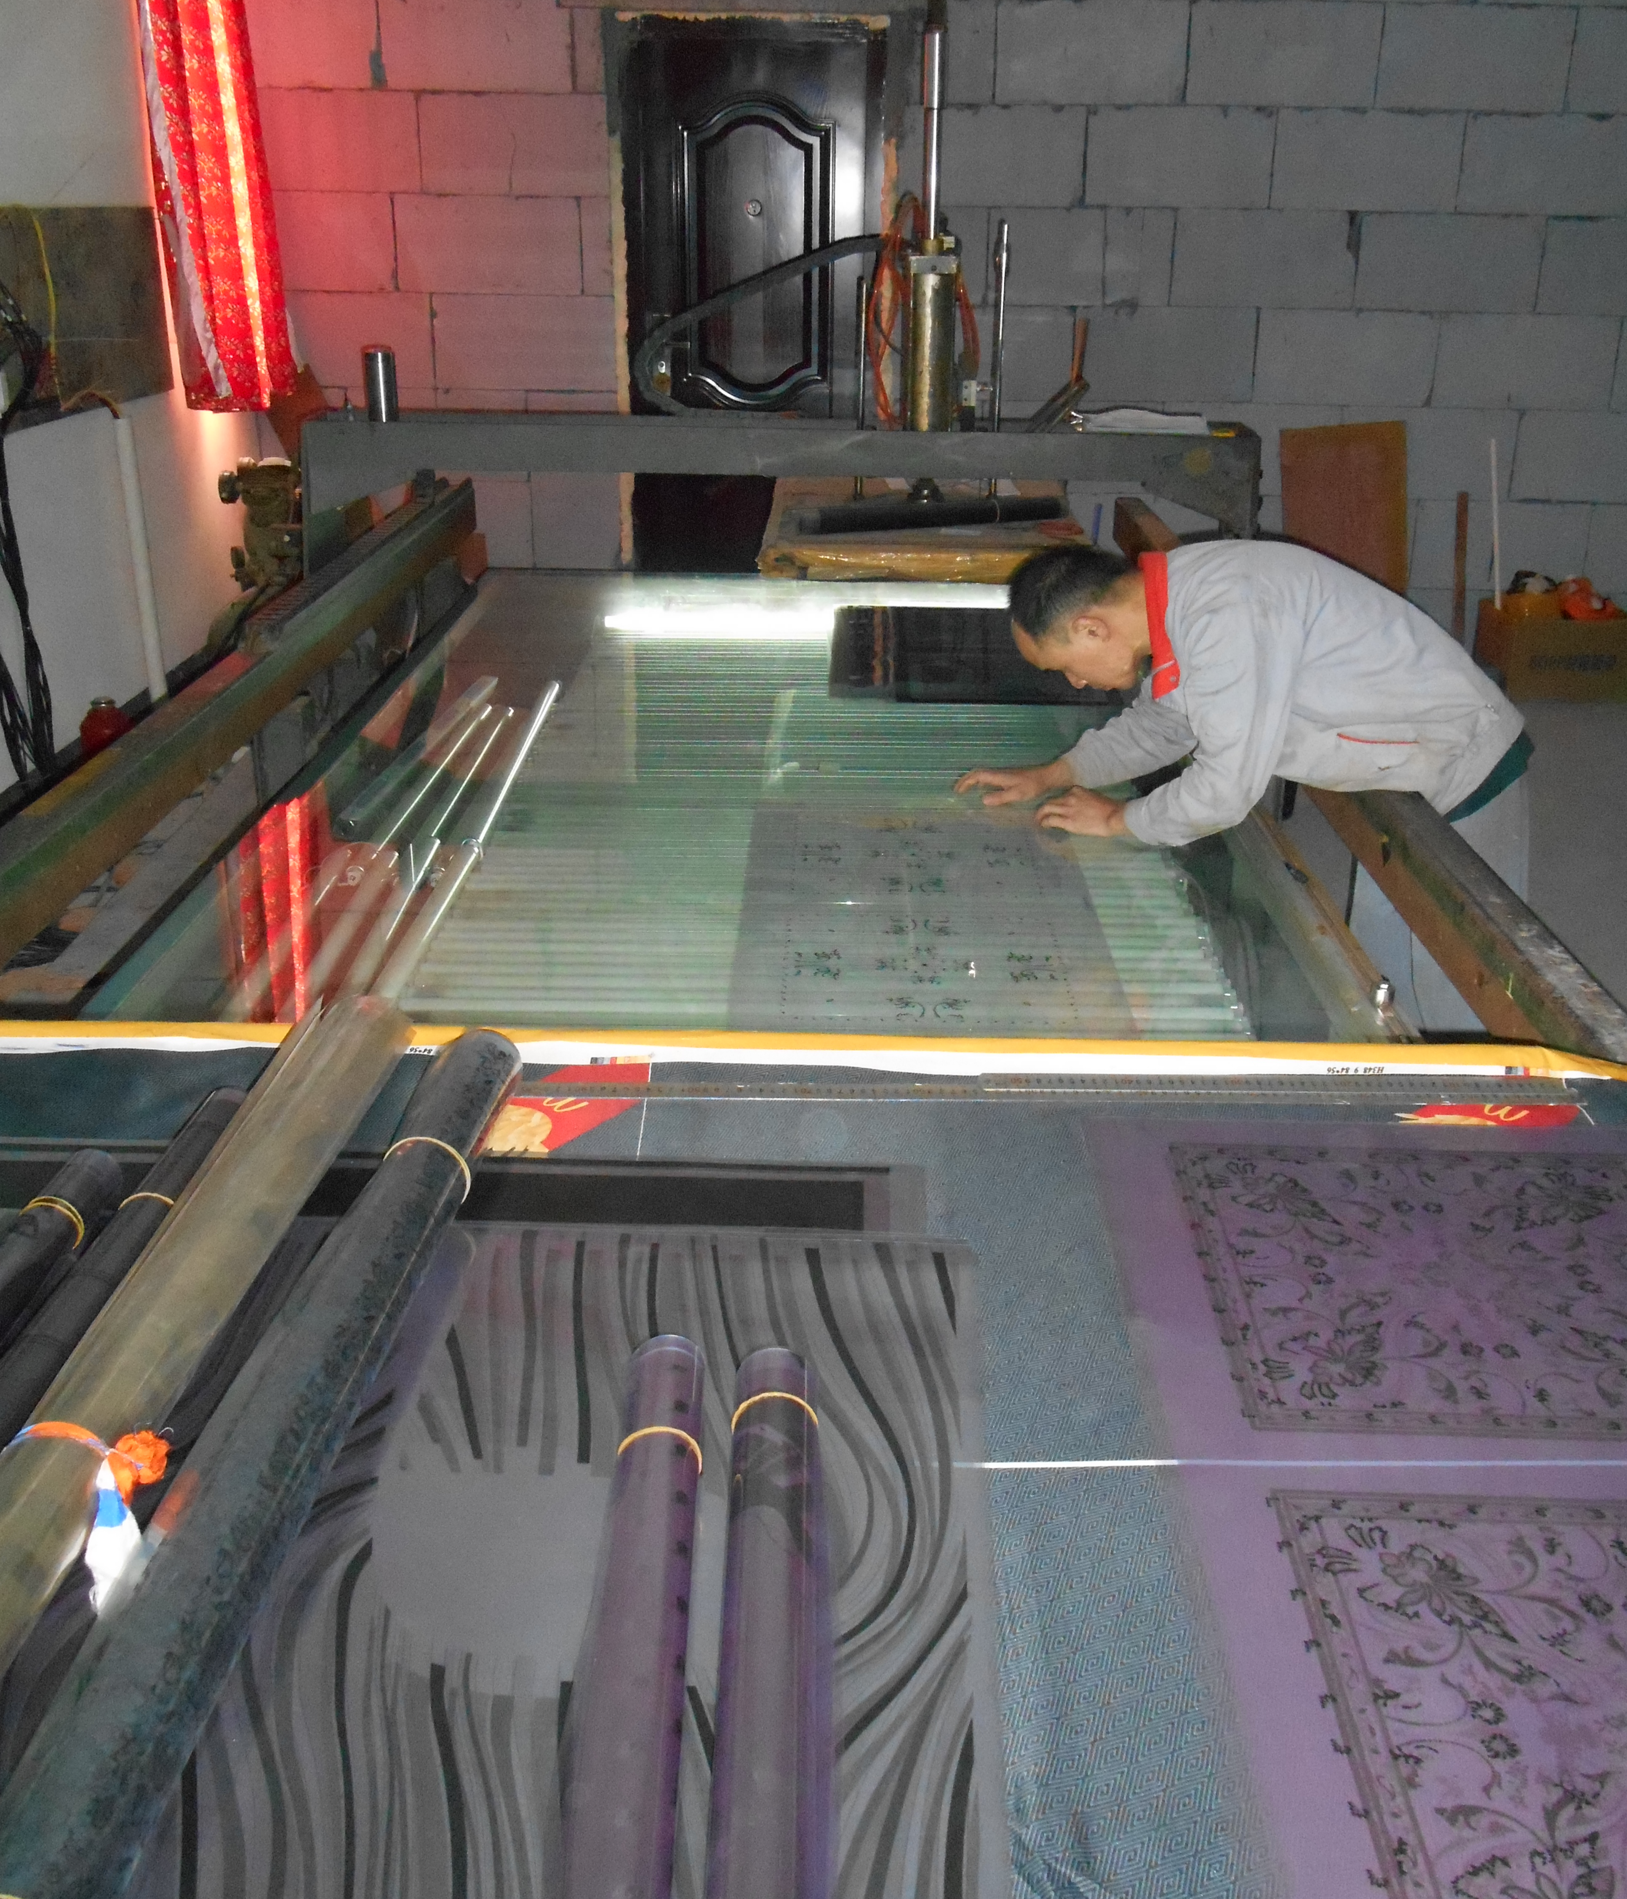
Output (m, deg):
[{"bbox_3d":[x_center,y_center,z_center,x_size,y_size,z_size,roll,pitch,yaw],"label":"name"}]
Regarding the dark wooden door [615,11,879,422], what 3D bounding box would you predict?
[{"bbox_3d":[-0.204,-1.974,6.498,0.850,2.050,0.090,1,21,0],"label":"dark wooden door"}]

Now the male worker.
[{"bbox_3d":[0.600,-0.045,2.855,0.840,1.130,0.520,3,21,5],"label":"male worker"}]

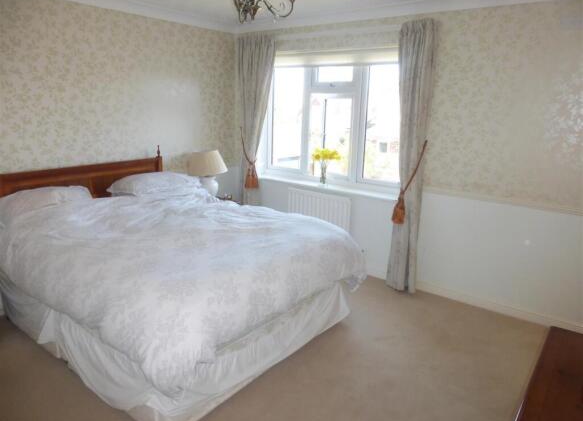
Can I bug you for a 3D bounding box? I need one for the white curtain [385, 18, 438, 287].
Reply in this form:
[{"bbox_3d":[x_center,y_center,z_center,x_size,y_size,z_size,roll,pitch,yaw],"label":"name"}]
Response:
[{"bbox_3d":[0.974,-0.372,3.386,0.330,2.220,0.160,12,19,35],"label":"white curtain"}]

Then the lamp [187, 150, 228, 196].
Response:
[{"bbox_3d":[-0.817,-0.328,3.931,0.385,0.480,0.385,1,15,0],"label":"lamp"}]

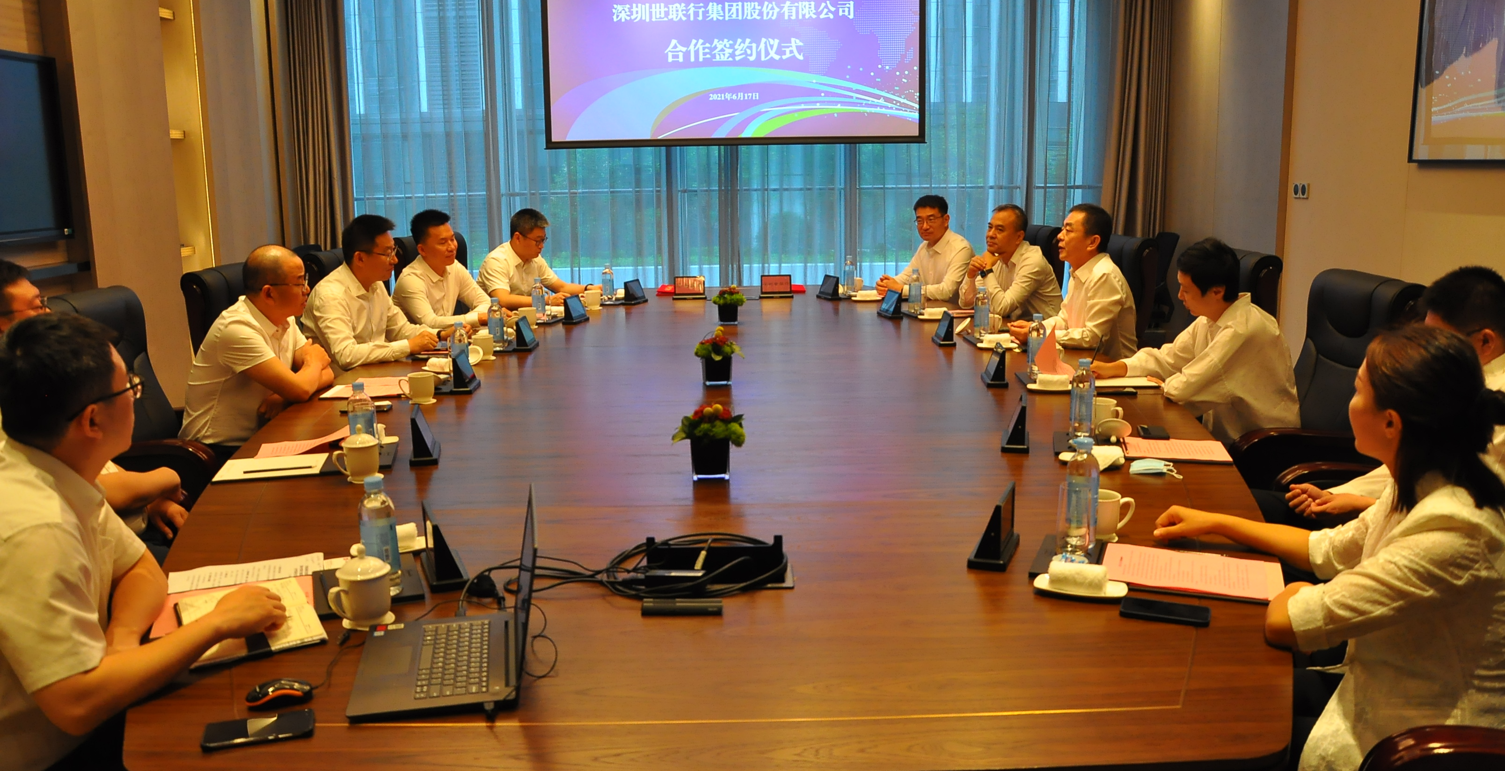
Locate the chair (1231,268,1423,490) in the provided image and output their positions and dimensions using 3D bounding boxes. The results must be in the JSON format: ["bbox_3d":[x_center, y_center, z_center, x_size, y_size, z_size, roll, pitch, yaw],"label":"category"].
[{"bbox_3d":[1.654,0.246,3.537,0.670,1.155,0.660,-1,11,0],"label":"chair"}]

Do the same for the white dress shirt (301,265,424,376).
[{"bbox_3d":[-1.643,-0.204,4.763,0.470,0.595,0.500,3,12,17],"label":"white dress shirt"}]

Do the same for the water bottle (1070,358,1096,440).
[{"bbox_3d":[0.909,0.032,3.102,0.066,0.217,0.066,-1,11,0],"label":"water bottle"}]

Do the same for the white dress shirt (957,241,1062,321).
[{"bbox_3d":[1.355,-0.454,5.775,0.514,0.573,0.514,-5,12,-20],"label":"white dress shirt"}]

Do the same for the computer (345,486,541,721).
[{"bbox_3d":[-0.473,0.327,1.748,0.272,0.246,0.334,-3,11,-12],"label":"computer"}]

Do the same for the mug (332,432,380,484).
[{"bbox_3d":[-1.016,0.171,2.877,0.132,0.139,0.096,-2,11,-6],"label":"mug"}]

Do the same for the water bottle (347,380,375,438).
[{"bbox_3d":[-1.032,0.105,2.960,0.066,0.219,0.066,-1,11,0],"label":"water bottle"}]

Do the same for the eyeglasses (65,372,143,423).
[{"bbox_3d":[-1.109,0.019,1.859,0.140,0.048,0.142,7,20,35],"label":"eyeglasses"}]

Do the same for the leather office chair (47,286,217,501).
[{"bbox_3d":[-2.041,0.229,3.993,0.751,1.126,0.672,-1,11,-2],"label":"leather office chair"}]

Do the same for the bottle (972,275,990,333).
[{"bbox_3d":[1.002,-0.318,4.921,0.066,0.217,0.066,-1,11,0],"label":"bottle"}]

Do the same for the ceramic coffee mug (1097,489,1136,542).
[{"bbox_3d":[0.740,0.266,2.339,0.117,0.099,0.089,-1,11,0],"label":"ceramic coffee mug"}]

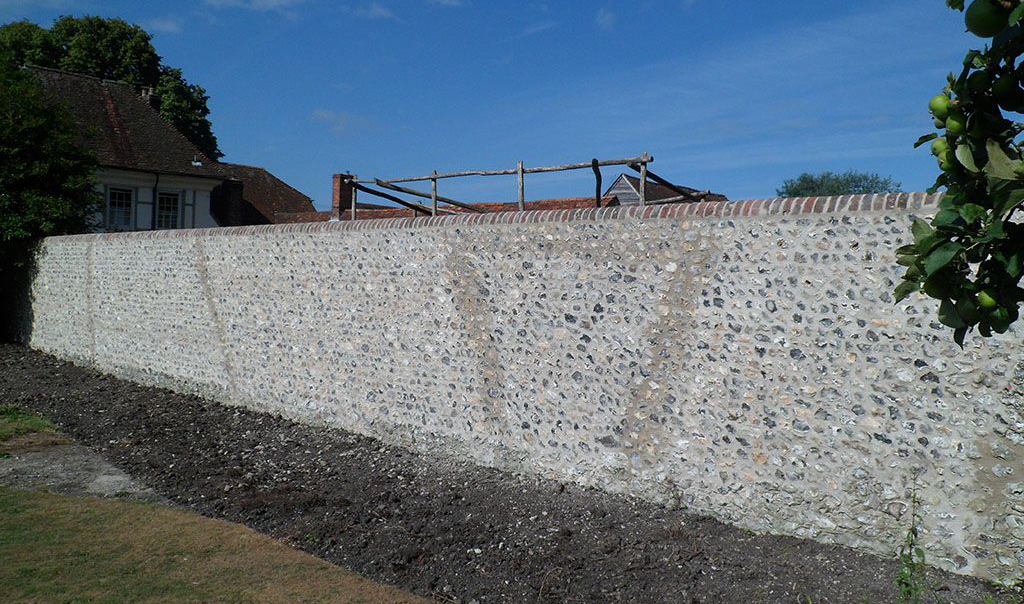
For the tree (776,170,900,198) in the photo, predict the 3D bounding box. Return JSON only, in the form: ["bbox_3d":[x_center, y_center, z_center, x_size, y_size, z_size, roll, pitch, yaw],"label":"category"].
[{"bbox_3d":[19.700,-4.200,48.200,8.000,7.200,7.600,0,3,0],"label":"tree"}]

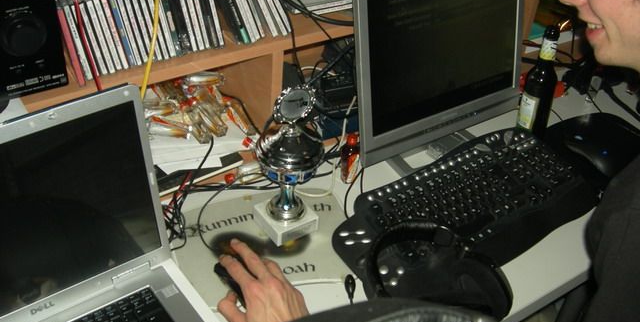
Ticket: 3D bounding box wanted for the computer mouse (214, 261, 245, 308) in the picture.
[{"bbox_3d":[-0.112,0.176,1.019,0.063,0.038,0.112,-19,43,-28],"label":"computer mouse"}]

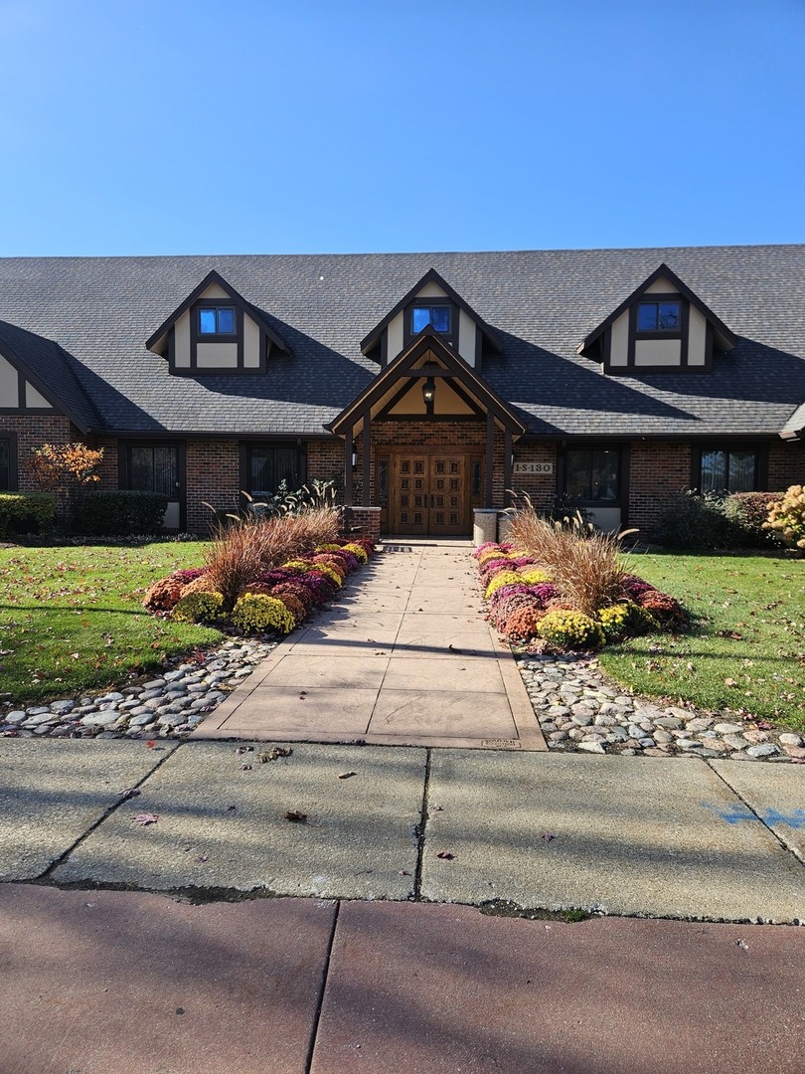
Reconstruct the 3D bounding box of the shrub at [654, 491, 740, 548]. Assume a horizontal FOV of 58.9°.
[{"bbox_3d":[6.930,-0.400,16.900,1.900,1.380,1.600,1,3,6],"label":"shrub"}]

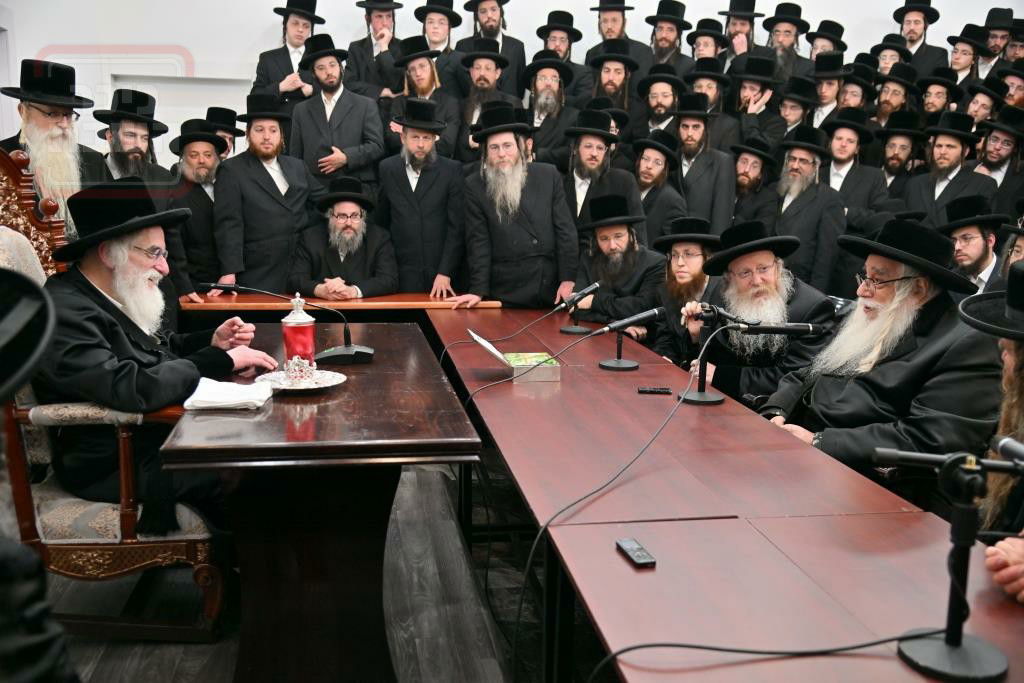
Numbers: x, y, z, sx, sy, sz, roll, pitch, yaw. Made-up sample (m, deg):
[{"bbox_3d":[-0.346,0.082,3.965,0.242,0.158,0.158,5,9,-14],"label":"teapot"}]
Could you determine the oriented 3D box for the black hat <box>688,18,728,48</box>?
[{"bbox_3d":[1.455,-2.289,7.200,0.330,0.155,0.355,5,4,25],"label":"black hat"}]

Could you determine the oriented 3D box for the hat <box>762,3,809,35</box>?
[{"bbox_3d":[1.785,-2.101,6.300,0.310,0.140,0.340,4,2,13],"label":"hat"}]

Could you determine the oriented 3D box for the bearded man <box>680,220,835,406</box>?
[{"bbox_3d":[0.901,0.209,3.459,0.620,1.270,0.800,7,12,36],"label":"bearded man"}]

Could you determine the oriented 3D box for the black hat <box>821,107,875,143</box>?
[{"bbox_3d":[1.943,-1.256,5.600,0.300,0.145,0.330,16,8,30],"label":"black hat"}]

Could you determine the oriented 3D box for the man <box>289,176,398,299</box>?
[{"bbox_3d":[-0.965,-0.244,5.607,0.660,1.410,0.740,-1,10,-8],"label":"man"}]

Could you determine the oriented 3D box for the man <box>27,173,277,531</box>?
[{"bbox_3d":[-1.073,0.146,2.999,0.760,1.270,0.600,0,10,-9],"label":"man"}]

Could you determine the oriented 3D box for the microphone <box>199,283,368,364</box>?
[{"bbox_3d":[-0.736,-0.055,3.130,0.570,0.260,0.140,0,10,-9],"label":"microphone"}]

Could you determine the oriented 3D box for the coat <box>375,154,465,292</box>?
[{"bbox_3d":[-0.547,-0.595,5.841,0.550,1.050,0.330,-1,10,-4],"label":"coat"}]

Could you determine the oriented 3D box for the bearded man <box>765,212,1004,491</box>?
[{"bbox_3d":[1.054,0.298,2.764,0.720,1.280,0.600,-1,10,-11],"label":"bearded man"}]

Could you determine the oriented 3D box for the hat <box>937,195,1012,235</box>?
[{"bbox_3d":[2.052,-0.574,4.300,0.330,0.130,0.300,-12,13,-20],"label":"hat"}]

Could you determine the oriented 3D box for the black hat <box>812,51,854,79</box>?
[{"bbox_3d":[2.305,-1.994,7.000,0.330,0.160,0.360,5,11,28],"label":"black hat"}]

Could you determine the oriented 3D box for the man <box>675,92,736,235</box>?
[{"bbox_3d":[1.300,-0.748,6.663,0.550,1.880,0.360,5,11,28],"label":"man"}]

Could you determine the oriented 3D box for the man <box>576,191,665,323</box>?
[{"bbox_3d":[0.533,-0.074,4.895,0.600,1.330,0.750,4,11,23],"label":"man"}]

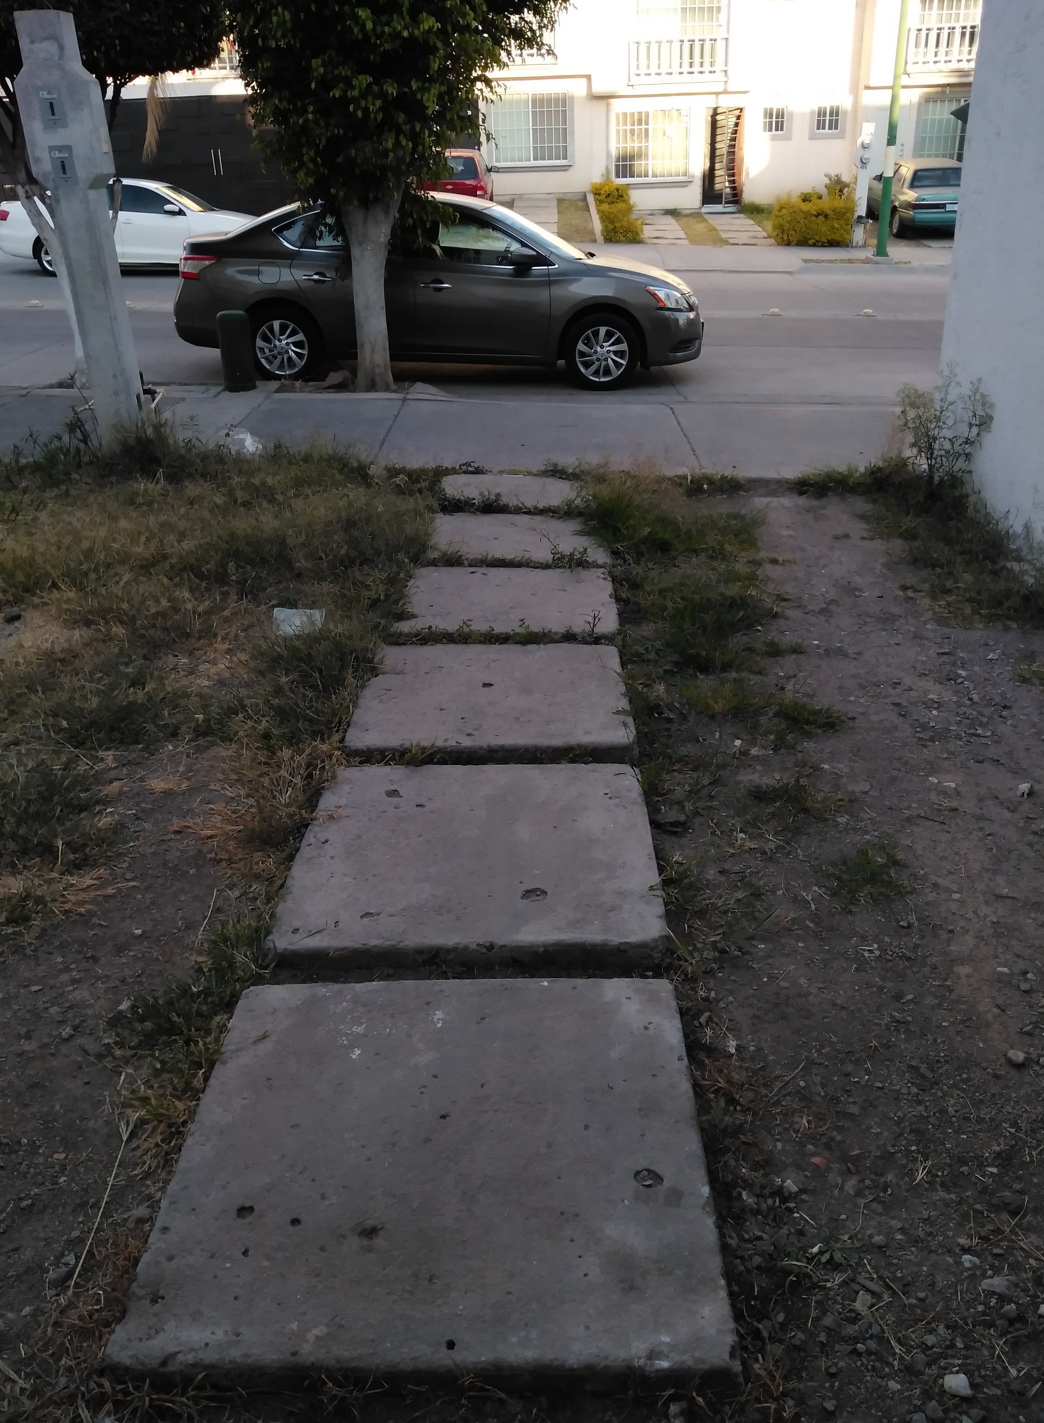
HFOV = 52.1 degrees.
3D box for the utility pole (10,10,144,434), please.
[{"bbox_3d":[-2.431,-2.587,5.908,0.420,2.162,0.270,-2,24,0],"label":"utility pole"}]

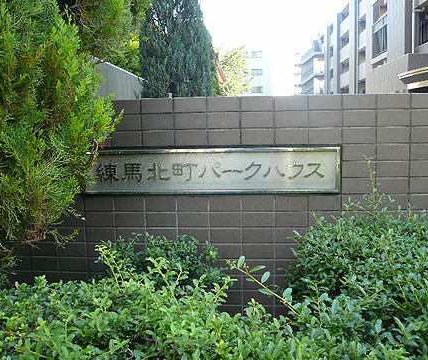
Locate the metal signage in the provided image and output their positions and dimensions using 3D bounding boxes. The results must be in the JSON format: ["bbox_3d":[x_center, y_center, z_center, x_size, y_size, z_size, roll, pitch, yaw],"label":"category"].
[{"bbox_3d":[-0.021,-0.049,2.364,1.580,0.300,0.040,-1,6,3],"label":"metal signage"}]

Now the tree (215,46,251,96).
[{"bbox_3d":[0.641,-2.962,16.287,2.100,5.110,2.100,-1,6,0],"label":"tree"}]

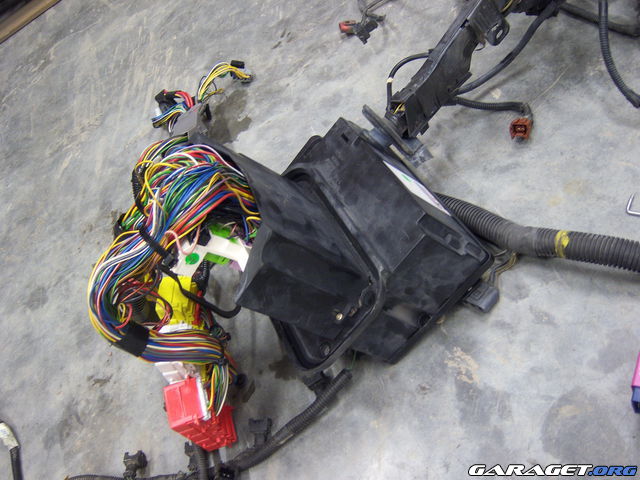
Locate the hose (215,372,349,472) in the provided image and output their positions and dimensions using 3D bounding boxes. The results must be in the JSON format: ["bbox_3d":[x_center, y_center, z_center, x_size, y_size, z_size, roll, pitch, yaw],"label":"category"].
[{"bbox_3d":[-0.035,0.190,0.710,0.165,0.022,0.038,-34,66,-17],"label":"hose"}]

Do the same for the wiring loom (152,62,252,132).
[{"bbox_3d":[-0.164,-0.187,0.906,0.078,0.048,0.150,23,64,12],"label":"wiring loom"}]

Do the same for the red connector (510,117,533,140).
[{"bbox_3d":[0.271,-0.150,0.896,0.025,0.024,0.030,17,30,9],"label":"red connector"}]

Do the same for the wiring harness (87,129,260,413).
[{"bbox_3d":[-0.154,0.033,0.742,0.175,0.120,0.285,-2,61,-1],"label":"wiring harness"}]

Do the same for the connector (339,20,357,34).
[{"bbox_3d":[0.041,-0.318,0.996,0.025,0.014,0.017,0,61,0],"label":"connector"}]

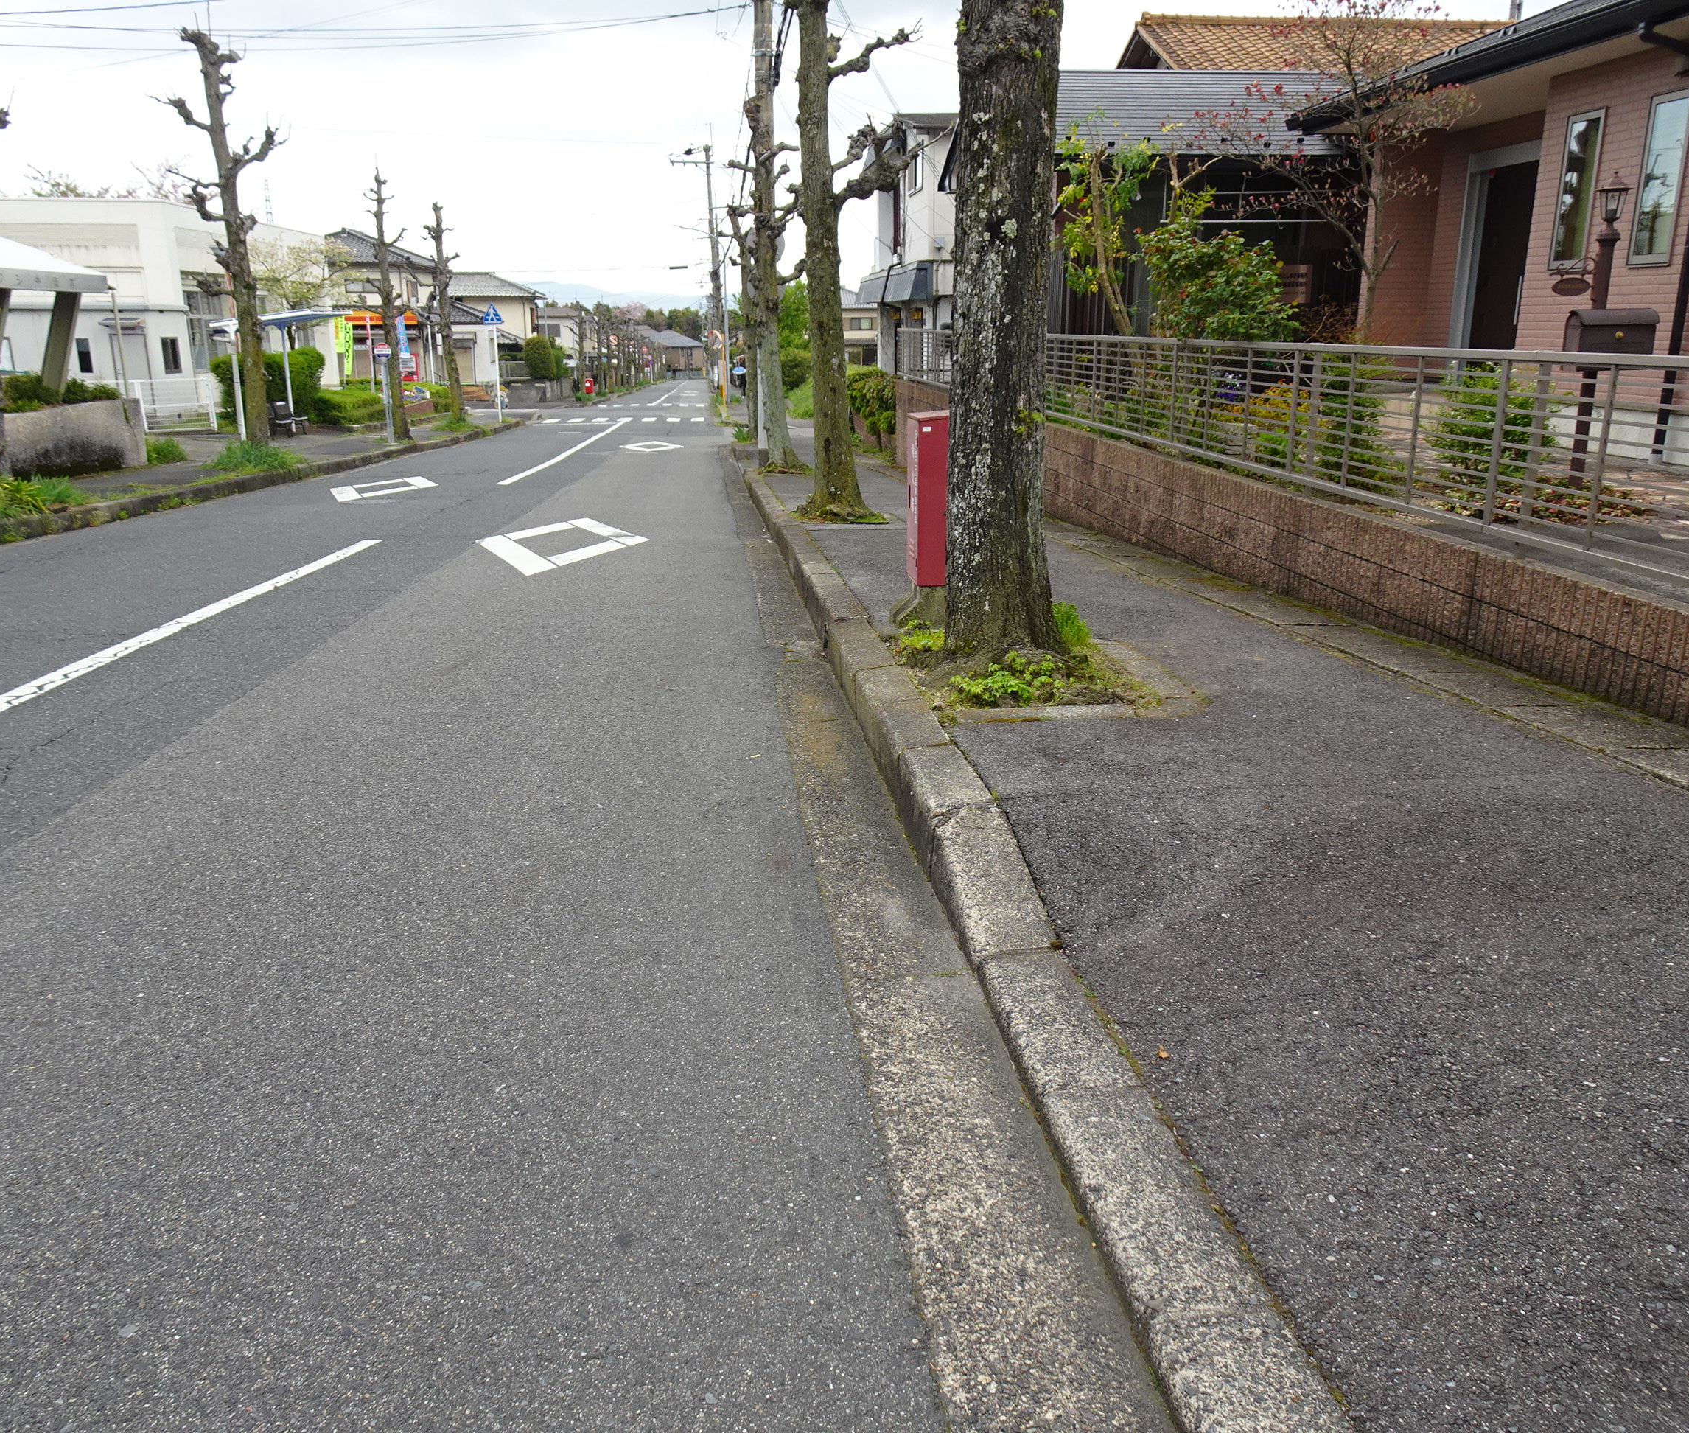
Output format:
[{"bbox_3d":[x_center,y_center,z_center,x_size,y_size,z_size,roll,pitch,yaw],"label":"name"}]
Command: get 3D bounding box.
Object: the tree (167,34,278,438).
[{"bbox_3d":[-11.214,-8.563,24.451,2.000,7.510,1.900,-2,16,-6],"label":"tree"}]

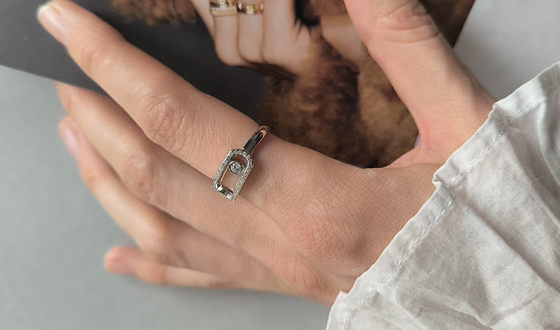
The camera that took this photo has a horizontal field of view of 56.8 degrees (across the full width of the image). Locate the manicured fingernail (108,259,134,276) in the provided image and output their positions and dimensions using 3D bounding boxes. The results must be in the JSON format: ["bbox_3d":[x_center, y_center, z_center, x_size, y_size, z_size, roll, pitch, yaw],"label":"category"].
[{"bbox_3d":[-0.058,0.037,0.187,0.010,0.008,0.003,6,38,9],"label":"manicured fingernail"}]

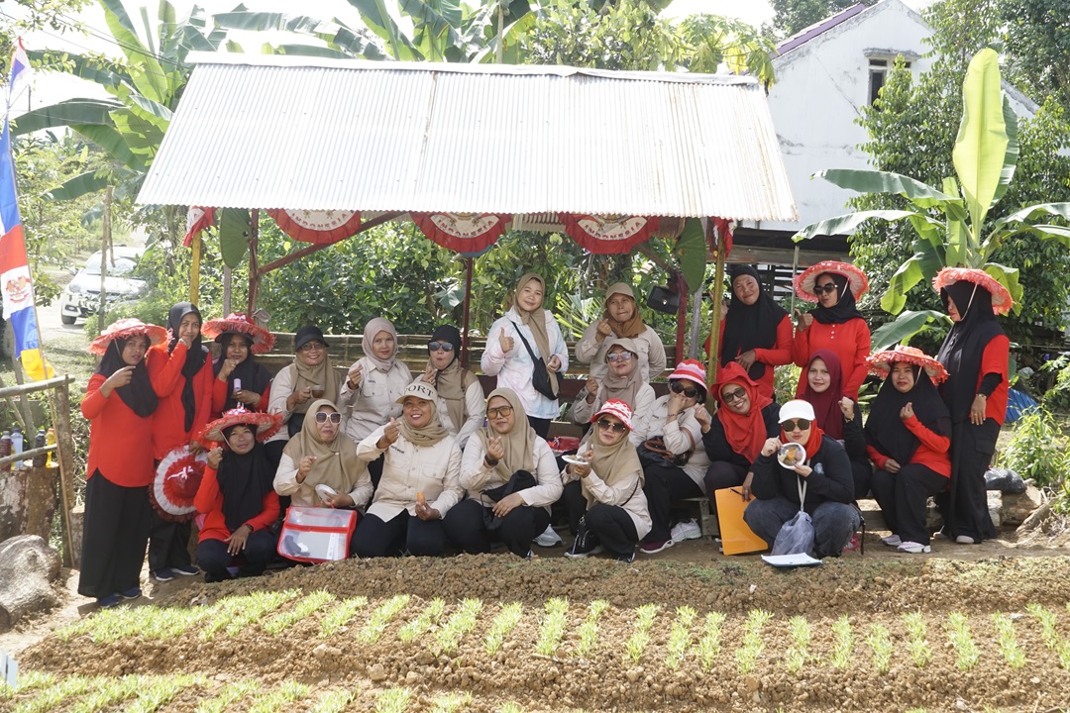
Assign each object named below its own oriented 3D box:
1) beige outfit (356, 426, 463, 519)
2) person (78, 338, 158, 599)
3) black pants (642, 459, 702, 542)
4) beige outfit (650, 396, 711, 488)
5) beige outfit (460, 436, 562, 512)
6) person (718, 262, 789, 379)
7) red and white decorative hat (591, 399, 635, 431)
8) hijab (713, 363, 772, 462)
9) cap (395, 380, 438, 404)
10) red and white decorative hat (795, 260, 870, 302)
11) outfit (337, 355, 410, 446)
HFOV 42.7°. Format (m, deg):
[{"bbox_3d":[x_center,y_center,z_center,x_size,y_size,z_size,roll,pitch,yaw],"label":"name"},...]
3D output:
[{"bbox_3d":[-0.651,0.605,7.100,0.540,0.520,0.360,1,3,9],"label":"beige outfit"},{"bbox_3d":[-2.381,0.617,7.850,0.460,1.580,0.360,-1,3,-40],"label":"person"},{"bbox_3d":[0.853,0.882,8.200,0.400,0.520,0.520,4,4,44],"label":"black pants"},{"bbox_3d":[0.801,0.483,7.700,0.430,0.550,0.360,1,3,24],"label":"beige outfit"},{"bbox_3d":[-0.131,0.630,7.400,0.550,0.460,0.380,1,2,3],"label":"beige outfit"},{"bbox_3d":[1.370,0.216,8.650,0.520,1.580,0.360,2,3,12],"label":"person"},{"bbox_3d":[0.418,0.309,7.300,0.240,0.150,0.250,15,0,10],"label":"red and white decorative hat"},{"bbox_3d":[1.161,0.313,7.650,0.330,0.540,0.300,0,2,5],"label":"hijab"},{"bbox_3d":[-0.602,0.182,6.980,0.180,0.140,0.250,6,-2,25],"label":"cap"},{"bbox_3d":[1.768,-0.456,8.120,0.440,0.160,0.430,0,-27,9],"label":"red and white decorative hat"},{"bbox_3d":[-0.931,0.263,7.980,0.450,0.530,0.300,1,2,-9],"label":"outfit"}]

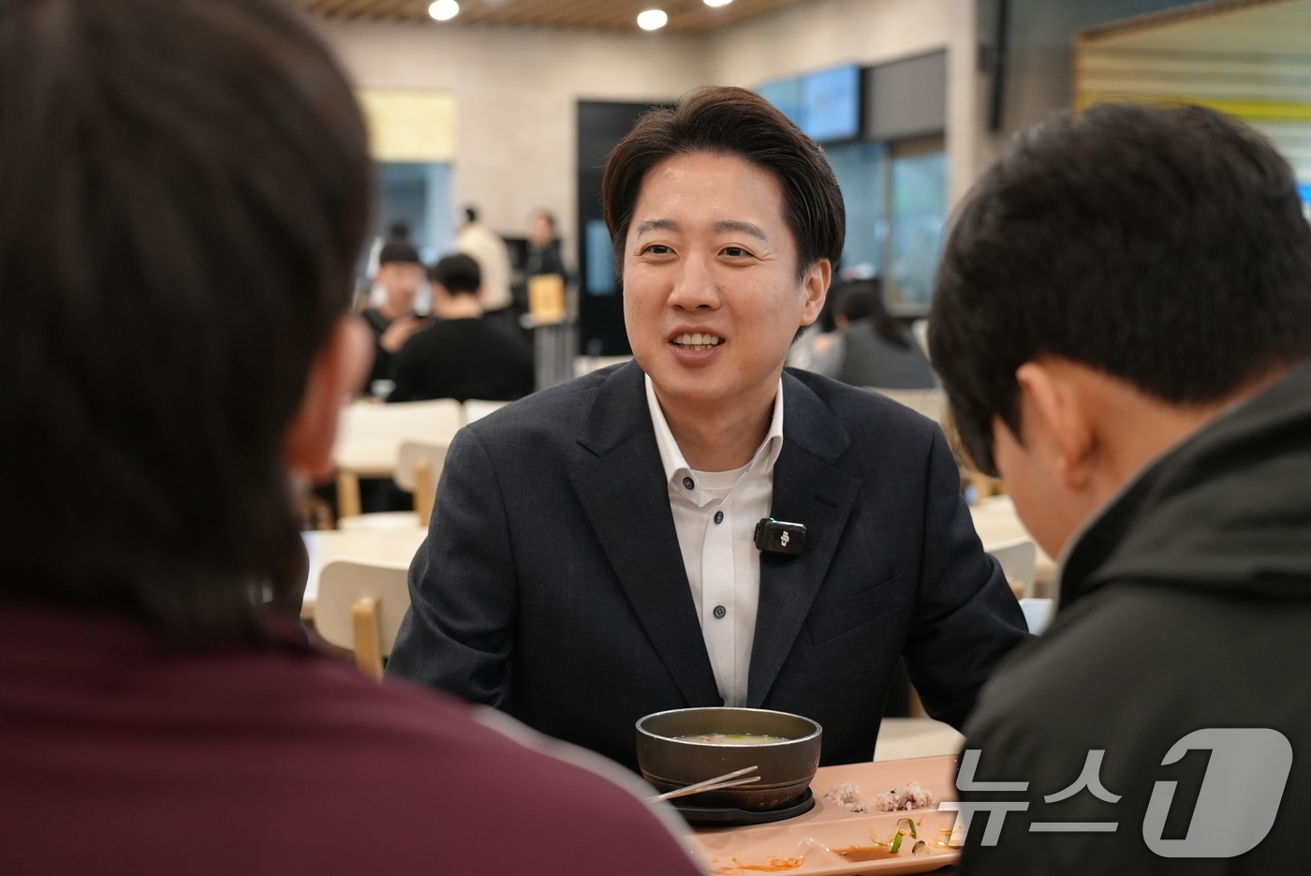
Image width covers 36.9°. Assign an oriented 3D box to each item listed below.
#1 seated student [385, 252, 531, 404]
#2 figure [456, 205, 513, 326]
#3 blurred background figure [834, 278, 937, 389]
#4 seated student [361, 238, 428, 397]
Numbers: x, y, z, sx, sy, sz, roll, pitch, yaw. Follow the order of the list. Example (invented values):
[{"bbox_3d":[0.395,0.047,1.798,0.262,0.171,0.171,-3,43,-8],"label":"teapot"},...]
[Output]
[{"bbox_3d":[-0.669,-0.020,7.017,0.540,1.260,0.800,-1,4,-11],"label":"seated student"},{"bbox_3d":[-1.134,-0.676,12.985,0.380,1.700,0.480,2,5,30],"label":"figure"},{"bbox_3d":[0.813,0.010,7.220,0.480,1.170,0.780,-2,5,-24],"label":"blurred background figure"},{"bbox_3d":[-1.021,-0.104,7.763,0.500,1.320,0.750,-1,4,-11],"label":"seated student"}]

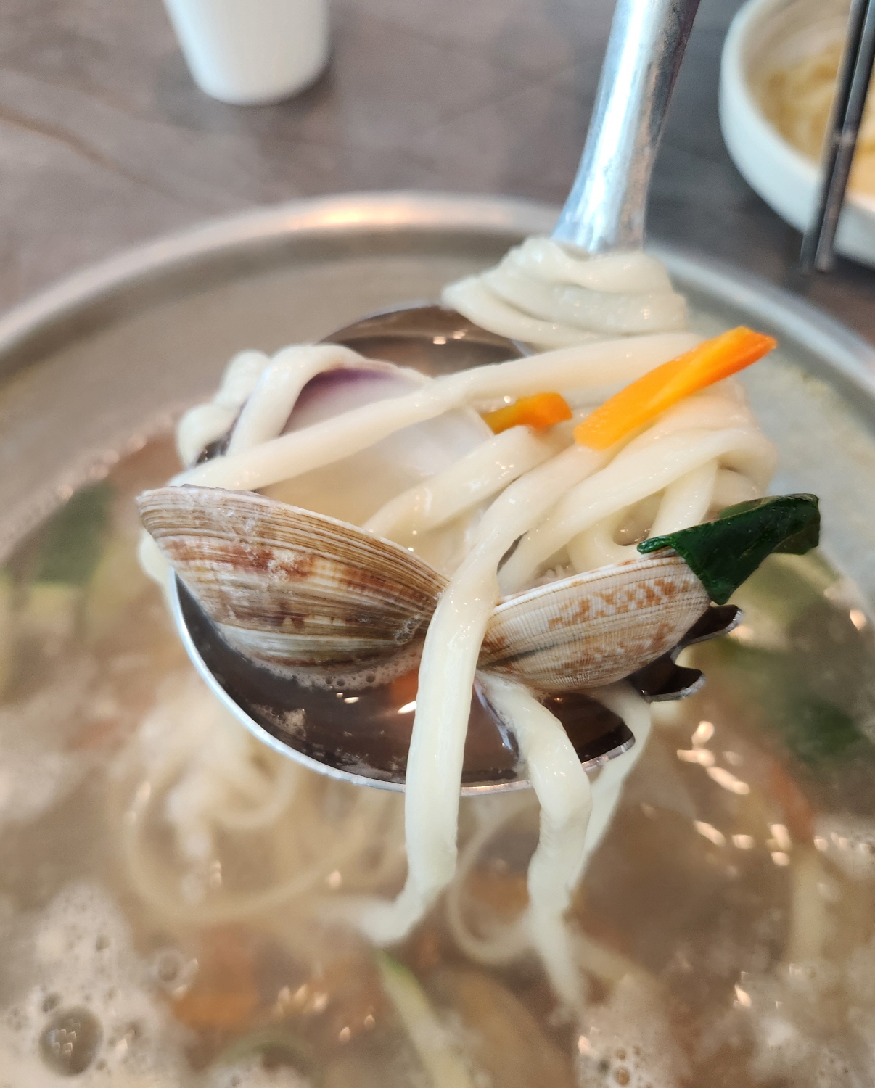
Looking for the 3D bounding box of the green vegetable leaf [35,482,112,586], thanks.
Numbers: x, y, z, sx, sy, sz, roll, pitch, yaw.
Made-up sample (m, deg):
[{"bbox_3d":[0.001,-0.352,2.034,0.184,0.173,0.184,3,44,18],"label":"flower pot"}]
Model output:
[{"bbox_3d":[-0.090,-0.002,0.237,0.015,0.006,0.025,18,69,8],"label":"green vegetable leaf"}]

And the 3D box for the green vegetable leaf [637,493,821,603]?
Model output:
[{"bbox_3d":[0.045,0.001,0.148,0.026,0.012,0.013,-12,68,-4],"label":"green vegetable leaf"}]

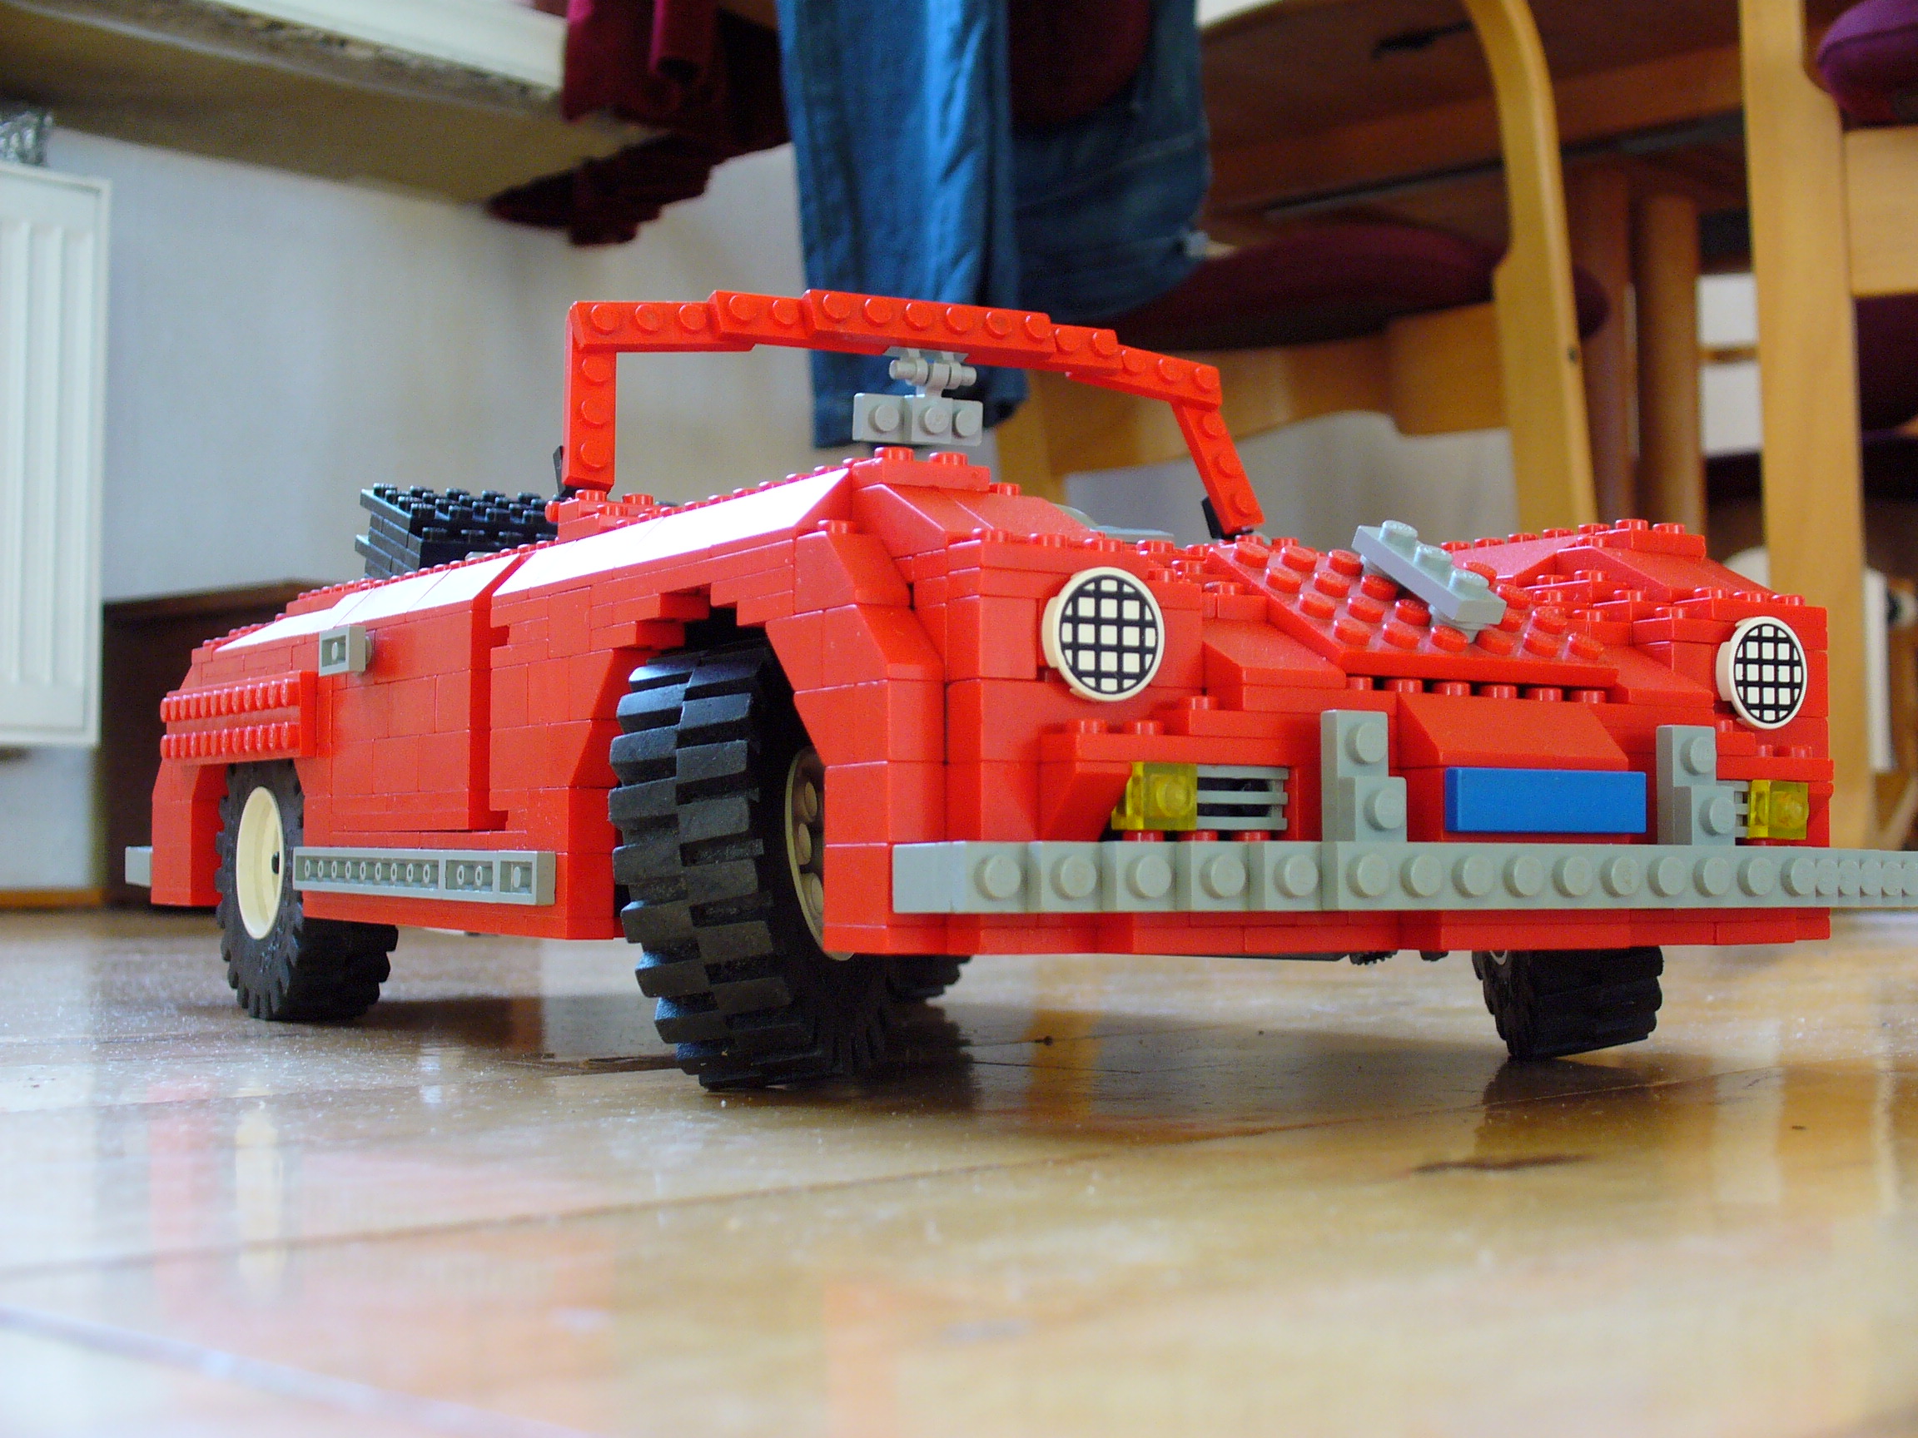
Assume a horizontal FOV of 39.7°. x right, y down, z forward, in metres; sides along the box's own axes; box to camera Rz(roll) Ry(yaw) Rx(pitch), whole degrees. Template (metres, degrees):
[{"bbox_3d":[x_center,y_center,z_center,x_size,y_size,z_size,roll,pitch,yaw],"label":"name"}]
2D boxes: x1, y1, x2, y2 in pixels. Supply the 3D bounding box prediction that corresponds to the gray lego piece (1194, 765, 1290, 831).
[{"bbox_3d":[0.033,0.010,0.323,0.016,0.008,0.003,2,-3,-31],"label":"gray lego piece"}]

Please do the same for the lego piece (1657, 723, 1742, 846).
[{"bbox_3d":[0.097,0.009,0.348,0.008,0.016,0.008,2,-3,-31],"label":"lego piece"}]

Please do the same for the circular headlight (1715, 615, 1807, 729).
[{"bbox_3d":[0.113,-0.006,0.376,0.016,0.016,0.003,2,-3,-31],"label":"circular headlight"}]

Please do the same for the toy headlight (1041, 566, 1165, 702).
[{"bbox_3d":[0.017,-0.010,0.318,0.016,0.016,0.003,2,-3,-31],"label":"toy headlight"}]

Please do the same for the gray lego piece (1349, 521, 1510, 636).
[{"bbox_3d":[0.062,-0.018,0.353,0.008,0.008,0.024,2,26,-30],"label":"gray lego piece"}]

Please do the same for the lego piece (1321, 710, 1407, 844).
[{"bbox_3d":[0.049,0.007,0.319,0.008,0.016,0.008,2,-3,-31],"label":"lego piece"}]

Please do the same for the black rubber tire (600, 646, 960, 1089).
[{"bbox_3d":[-0.029,0.021,0.380,0.020,0.062,0.062,-10,-5,13],"label":"black rubber tire"}]

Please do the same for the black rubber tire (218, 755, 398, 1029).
[{"bbox_3d":[-0.131,0.029,0.536,0.020,0.062,0.062,2,-3,-31],"label":"black rubber tire"}]

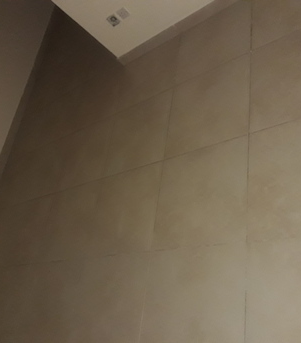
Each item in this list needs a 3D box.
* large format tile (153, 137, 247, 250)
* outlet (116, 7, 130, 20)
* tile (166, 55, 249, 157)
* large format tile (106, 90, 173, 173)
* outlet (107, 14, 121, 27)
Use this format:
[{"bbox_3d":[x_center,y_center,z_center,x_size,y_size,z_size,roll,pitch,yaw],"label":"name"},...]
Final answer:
[{"bbox_3d":[0.271,0.131,1.991,0.600,0.010,0.600,-16,54,40],"label":"large format tile"},{"bbox_3d":[-0.207,-1.210,2.747,0.086,0.086,0.010,-16,54,39],"label":"outlet"},{"bbox_3d":[0.353,-0.399,2.261,0.600,0.010,0.600,-16,54,40],"label":"tile"},{"bbox_3d":[-0.091,-0.272,2.644,0.600,0.010,0.600,-16,54,40],"label":"large format tile"},{"bbox_3d":[-0.286,-1.187,2.815,0.086,0.086,0.010,-16,54,39],"label":"outlet"}]

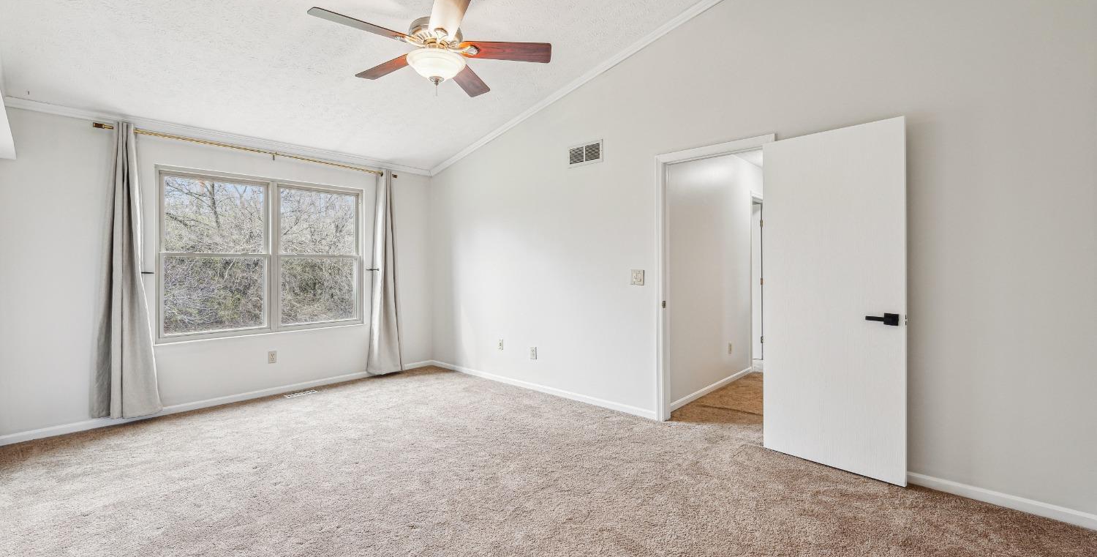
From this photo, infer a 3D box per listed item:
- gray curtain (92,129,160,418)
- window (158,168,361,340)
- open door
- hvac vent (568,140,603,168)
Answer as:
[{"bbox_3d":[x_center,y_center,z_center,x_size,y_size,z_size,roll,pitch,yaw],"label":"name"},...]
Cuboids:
[{"bbox_3d":[-3.439,-0.065,3.710,0.150,2.375,0.420,0,1,43],"label":"gray curtain"},{"bbox_3d":[-2.755,-0.224,4.599,0.090,1.550,1.830,0,1,43],"label":"window"},{"bbox_3d":[1.713,0.127,2.795,0.045,2.030,0.762,-1,1,-42],"label":"open door"},{"bbox_3d":[0.328,-1.122,4.142,0.410,0.200,0.025,0,1,43],"label":"hvac vent"}]

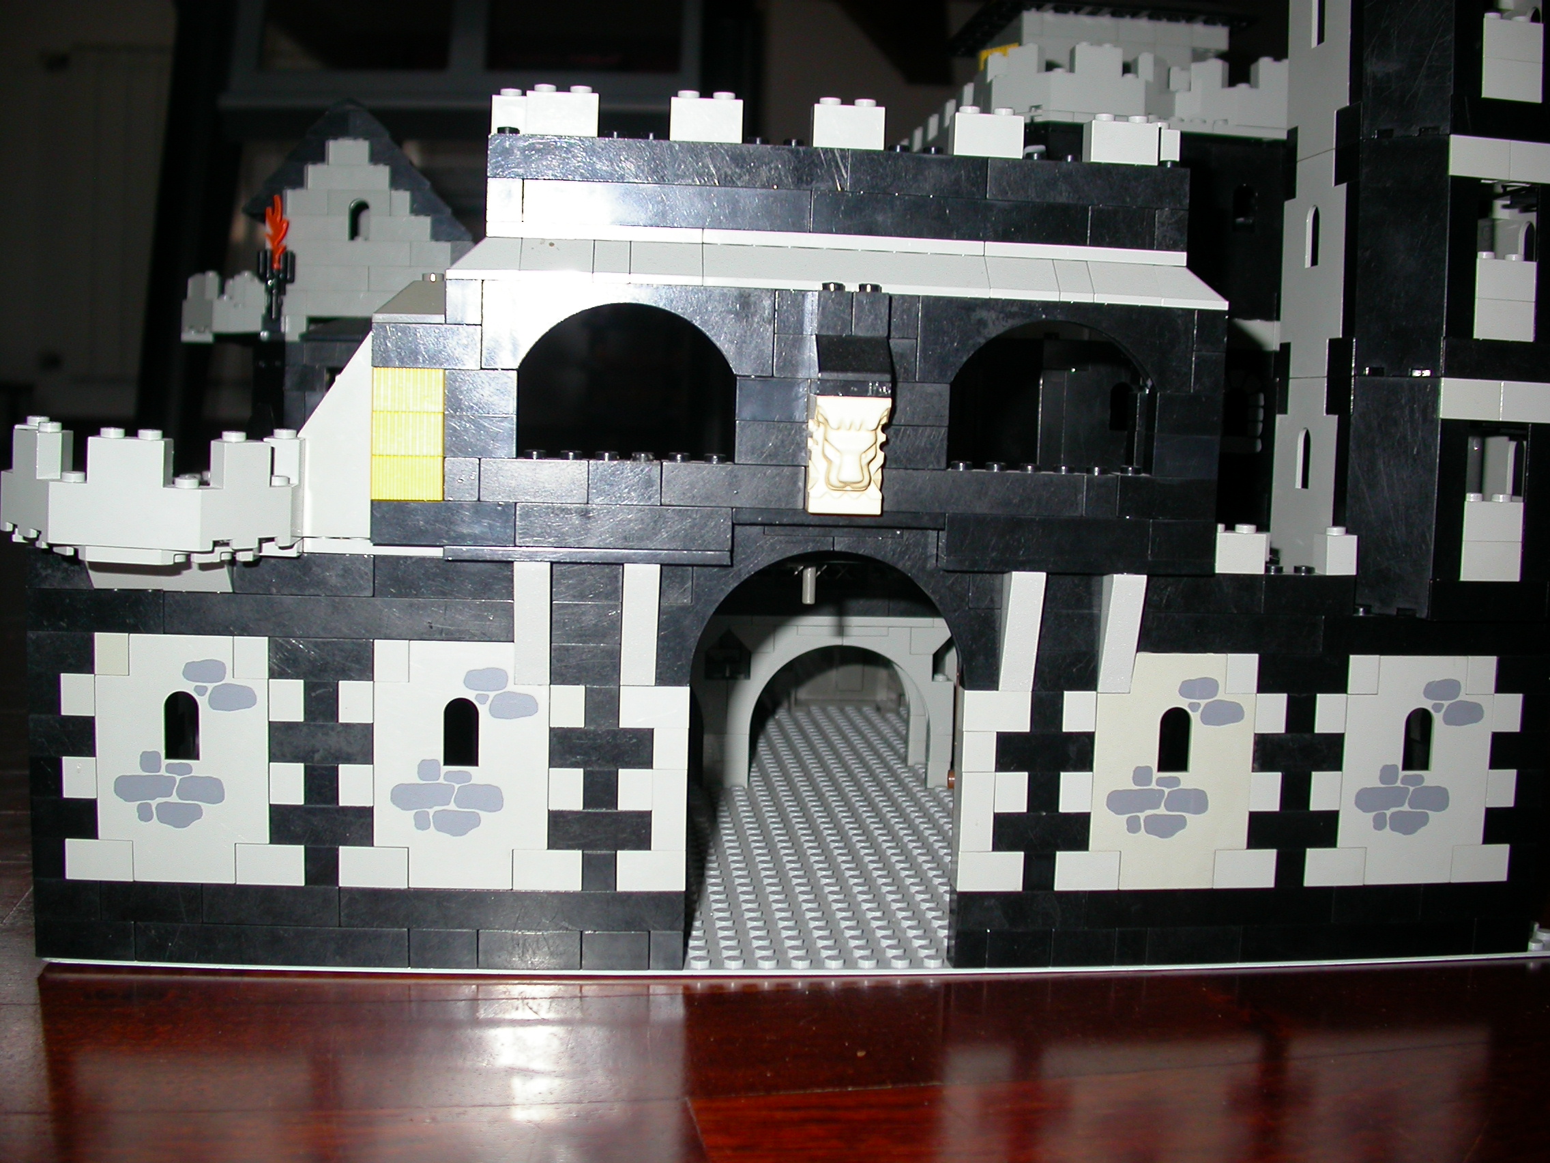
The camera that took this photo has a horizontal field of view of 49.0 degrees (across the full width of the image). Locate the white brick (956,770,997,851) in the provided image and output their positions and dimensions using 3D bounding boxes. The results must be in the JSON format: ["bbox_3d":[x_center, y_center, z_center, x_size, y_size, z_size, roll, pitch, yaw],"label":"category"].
[{"bbox_3d":[0.048,0.054,0.407,0.008,0.019,0.008,1,6,-6],"label":"white brick"}]

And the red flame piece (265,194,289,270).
[{"bbox_3d":[-0.185,-0.130,0.632,0.009,0.029,0.004,1,5,-6],"label":"red flame piece"}]

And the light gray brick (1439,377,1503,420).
[{"bbox_3d":[0.165,-0.043,0.409,0.016,0.010,0.008,1,5,-6],"label":"light gray brick"}]

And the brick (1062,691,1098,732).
[{"bbox_3d":[0.071,0.030,0.405,0.008,0.011,0.008,1,5,-6],"label":"brick"}]

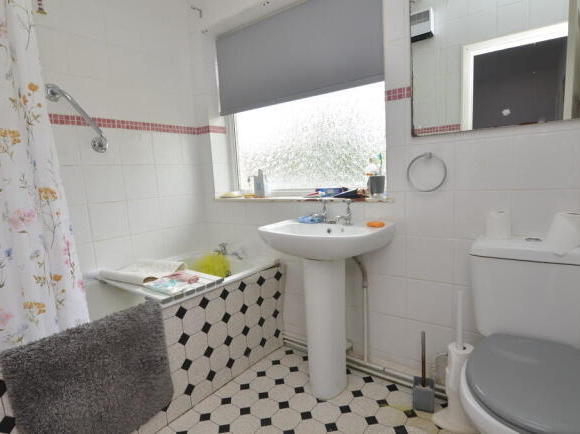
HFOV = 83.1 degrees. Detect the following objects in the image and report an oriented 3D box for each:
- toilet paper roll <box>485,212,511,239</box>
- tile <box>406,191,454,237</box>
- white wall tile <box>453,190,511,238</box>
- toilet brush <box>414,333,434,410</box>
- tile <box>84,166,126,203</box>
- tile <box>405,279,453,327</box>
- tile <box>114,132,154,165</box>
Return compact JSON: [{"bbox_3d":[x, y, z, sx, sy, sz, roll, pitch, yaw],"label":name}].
[{"bbox_3d":[0.788,0.030,1.236,0.077,0.099,0.077,2,9,36],"label":"toilet paper roll"},{"bbox_3d":[0.613,-0.014,1.444,0.200,0.200,0.010,2,9,36],"label":"tile"},{"bbox_3d":[0.776,-0.008,1.326,0.200,0.200,0.010,2,9,36],"label":"white wall tile"},{"bbox_3d":[0.582,0.658,1.424,0.085,0.350,0.083,0,7,21],"label":"toilet brush"},{"bbox_3d":[-1.002,-0.179,1.782,0.010,0.200,0.200,2,9,36],"label":"tile"},{"bbox_3d":[0.635,0.389,1.497,0.200,0.200,0.010,2,9,36],"label":"tile"},{"bbox_3d":[-0.887,-0.406,1.907,0.010,0.197,0.200,2,9,36],"label":"tile"}]

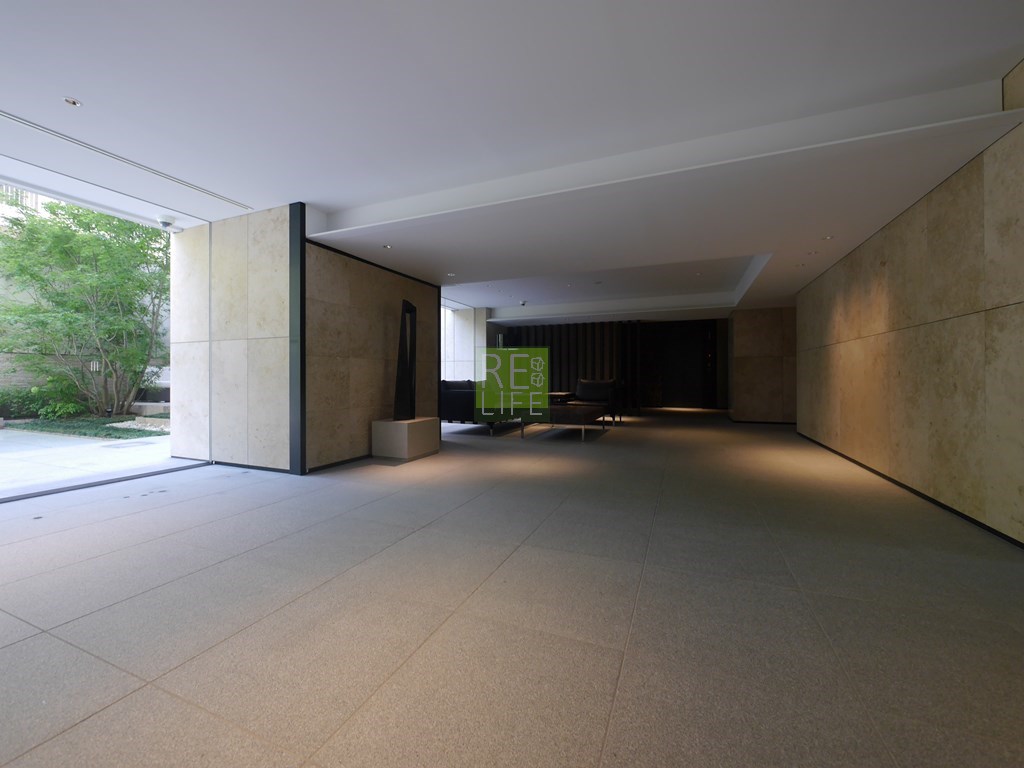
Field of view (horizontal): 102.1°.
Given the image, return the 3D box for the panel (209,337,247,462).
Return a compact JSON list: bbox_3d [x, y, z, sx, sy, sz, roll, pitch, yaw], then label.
[{"bbox_3d":[-2.881,0.181,4.257,0.576,1.250,0.045,0,1,23],"label":"panel"}]

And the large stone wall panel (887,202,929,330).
[{"bbox_3d":[3.221,-0.927,3.339,0.045,0.948,0.661,0,1,23],"label":"large stone wall panel"}]

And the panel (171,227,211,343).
[{"bbox_3d":[-3.480,-1.061,4.496,0.693,1.228,0.045,0,1,23],"label":"panel"}]

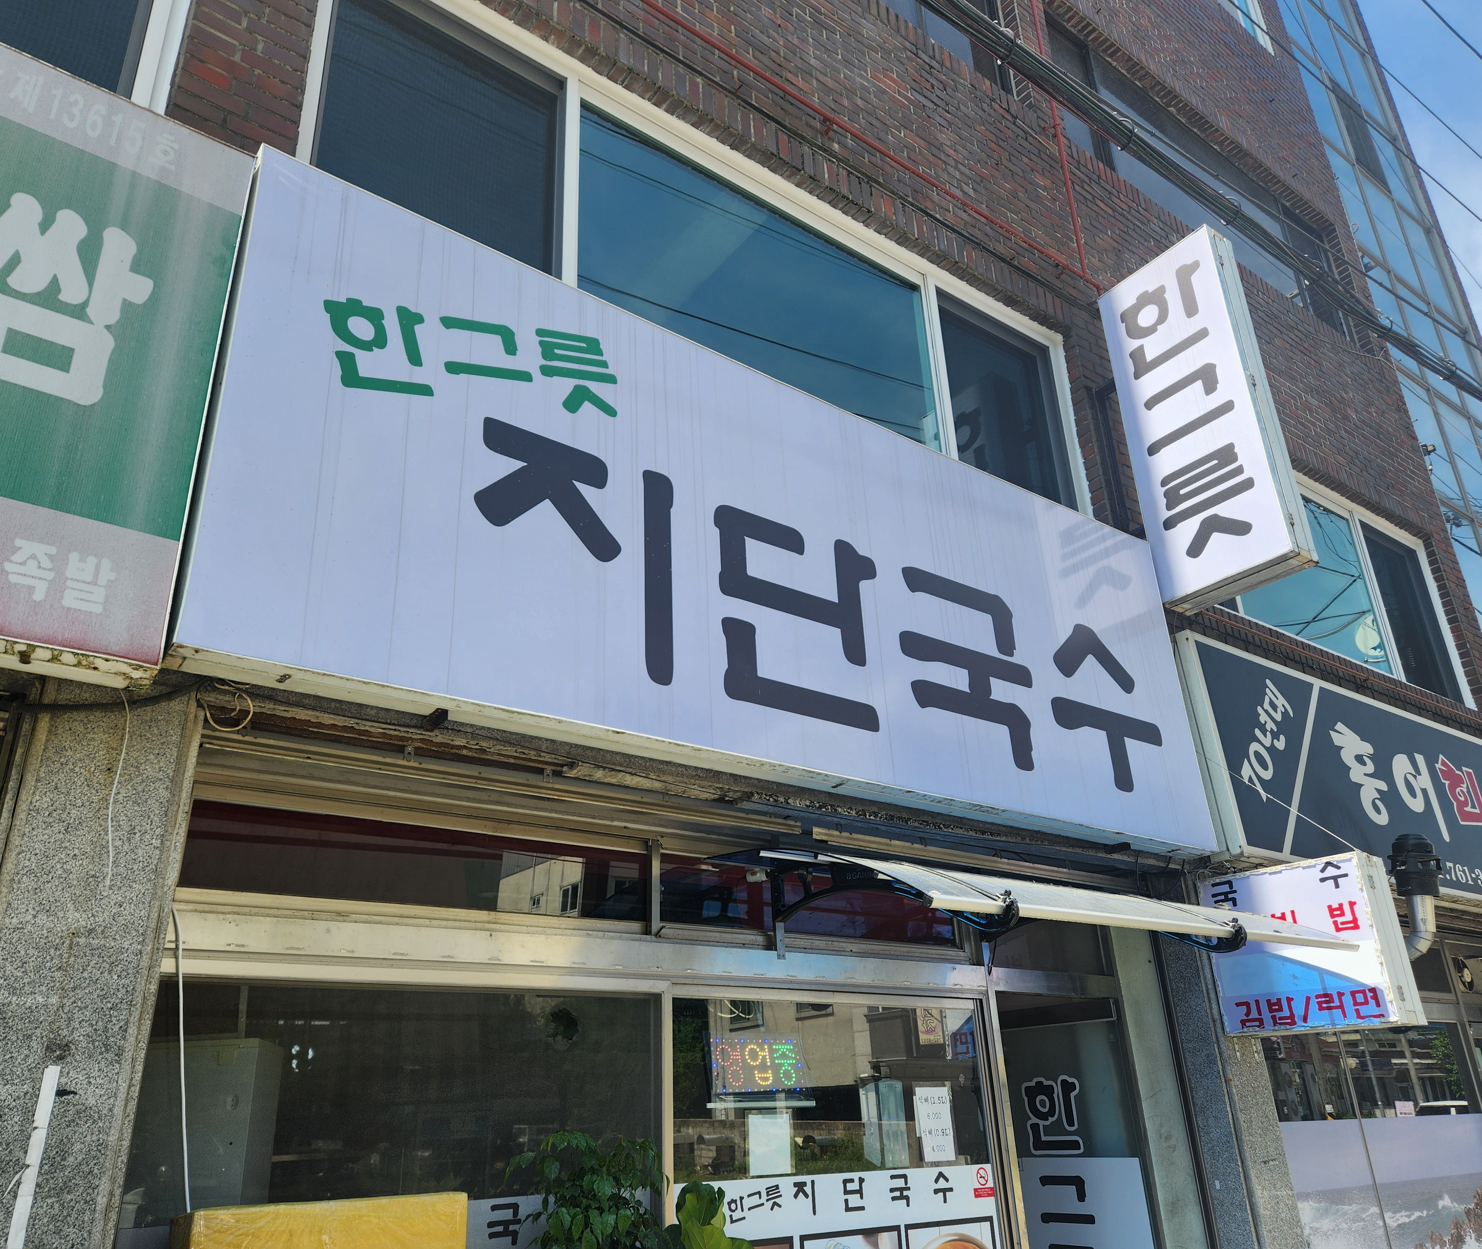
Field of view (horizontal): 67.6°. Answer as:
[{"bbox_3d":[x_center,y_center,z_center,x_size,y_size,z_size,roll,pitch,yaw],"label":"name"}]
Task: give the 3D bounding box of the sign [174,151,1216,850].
[{"bbox_3d":[0.304,-0.144,3.919,4.075,1.482,0.170,15,-30,-34],"label":"sign"}]

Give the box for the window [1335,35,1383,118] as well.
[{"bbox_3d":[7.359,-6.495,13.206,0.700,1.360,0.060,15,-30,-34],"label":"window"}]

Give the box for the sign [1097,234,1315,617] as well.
[{"bbox_3d":[2.223,-0.998,5.389,0.213,1.810,0.634,15,-30,-34],"label":"sign"}]

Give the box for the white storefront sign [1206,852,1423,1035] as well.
[{"bbox_3d":[2.192,1.260,4.301,0.226,0.602,0.649,15,-30,-34],"label":"white storefront sign"}]

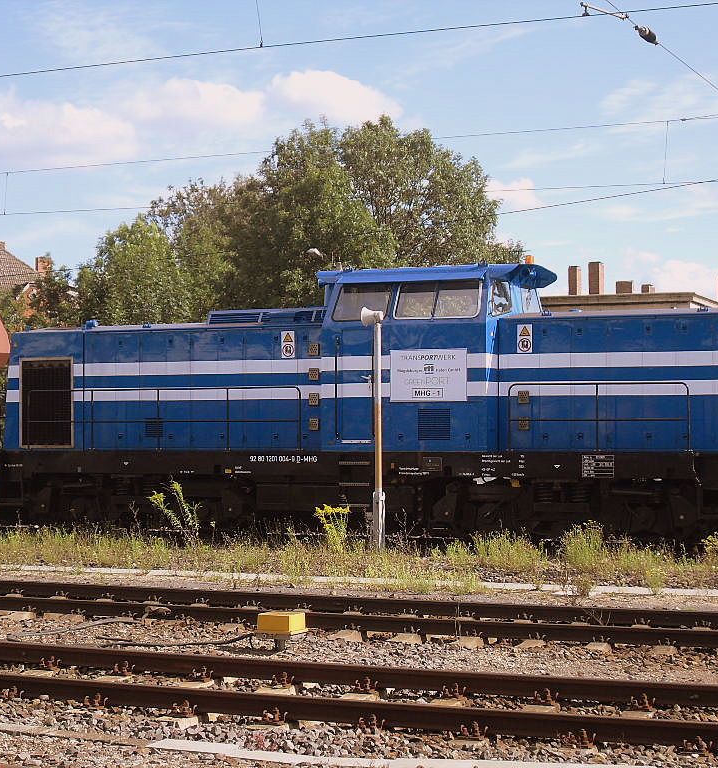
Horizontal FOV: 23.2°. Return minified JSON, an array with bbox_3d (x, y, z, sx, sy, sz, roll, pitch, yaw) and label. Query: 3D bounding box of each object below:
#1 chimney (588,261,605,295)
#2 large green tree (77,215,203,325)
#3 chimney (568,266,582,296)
[{"bbox_3d":[8.993,-3.924,66.000,0.420,1.378,0.580,-1,-2,23],"label":"chimney"},{"bbox_3d":[-7.420,-1.212,59.000,4.700,9.032,4.500,0,-2,-7],"label":"large green tree"},{"bbox_3d":[8.176,-3.801,66.000,0.350,1.284,0.520,-1,-2,23],"label":"chimney"}]

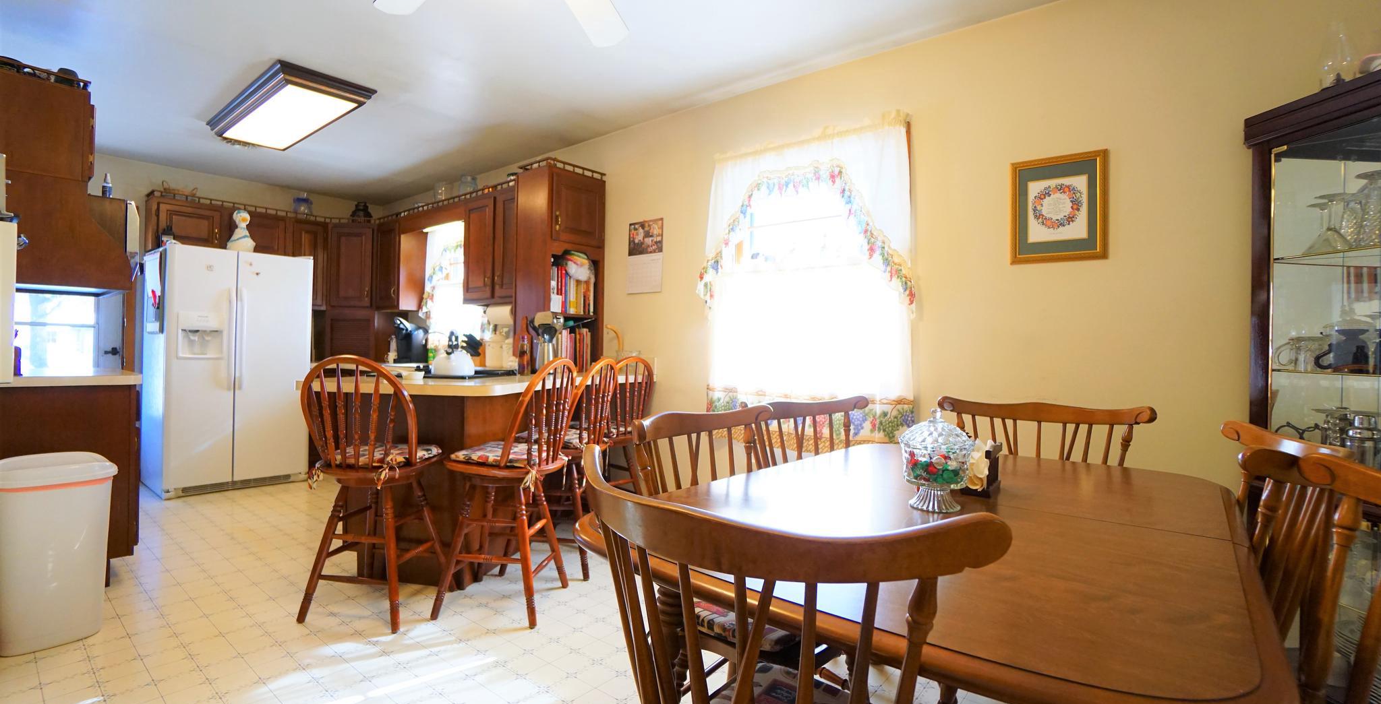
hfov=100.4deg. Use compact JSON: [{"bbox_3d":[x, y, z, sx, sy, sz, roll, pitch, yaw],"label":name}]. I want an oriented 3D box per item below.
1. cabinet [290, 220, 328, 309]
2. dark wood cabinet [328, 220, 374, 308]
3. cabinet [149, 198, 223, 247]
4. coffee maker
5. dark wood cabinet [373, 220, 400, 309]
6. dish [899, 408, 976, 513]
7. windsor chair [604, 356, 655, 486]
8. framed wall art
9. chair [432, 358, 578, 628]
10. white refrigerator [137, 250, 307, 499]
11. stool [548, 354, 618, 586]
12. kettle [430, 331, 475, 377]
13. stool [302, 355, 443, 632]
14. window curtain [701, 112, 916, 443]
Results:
[{"bbox_3d":[-3.386,-0.759,5.030,0.310,0.750,0.285,2,1,39],"label":"cabinet"},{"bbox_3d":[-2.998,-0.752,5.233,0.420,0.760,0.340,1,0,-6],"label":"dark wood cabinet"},{"bbox_3d":[-3.875,-0.955,4.414,0.310,0.380,0.400,2,1,39],"label":"cabinet"},{"bbox_3d":[-2.174,-0.085,4.472,0.215,0.350,0.290,1,-1,22],"label":"coffee maker"},{"bbox_3d":[-2.503,-0.739,5.059,0.471,0.760,0.310,2,1,39],"label":"dark wood cabinet"},{"bbox_3d":[0.503,0.215,1.179,0.156,0.202,0.156,1,-1,38],"label":"dish"},{"bbox_3d":[-0.501,0.538,3.314,0.485,1.050,0.455,2,1,37],"label":"windsor chair"},{"bbox_3d":[1.405,-0.546,2.201,0.317,0.407,0.028,1,-1,38],"label":"framed wall art"},{"bbox_3d":[-0.767,0.538,2.454,0.485,1.050,0.455,1,0,17],"label":"chair"},{"bbox_3d":[-3.624,0.135,4.506,0.870,1.745,0.872,1,-1,38],"label":"white refrigerator"},{"bbox_3d":[-0.648,0.543,2.867,0.460,1.030,0.500,2,-1,-42],"label":"stool"},{"bbox_3d":[-1.213,0.004,2.941,0.212,0.238,0.222,1,-1,-5],"label":"kettle"},{"bbox_3d":[-1.272,0.527,2.370,0.455,1.050,0.485,1,0,3],"label":"stool"},{"bbox_3d":[0.517,-0.304,2.844,1.150,1.520,0.100,1,-1,38],"label":"window curtain"}]

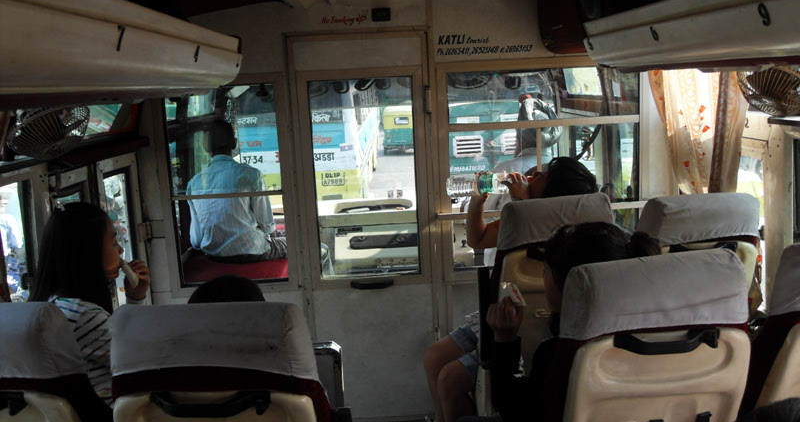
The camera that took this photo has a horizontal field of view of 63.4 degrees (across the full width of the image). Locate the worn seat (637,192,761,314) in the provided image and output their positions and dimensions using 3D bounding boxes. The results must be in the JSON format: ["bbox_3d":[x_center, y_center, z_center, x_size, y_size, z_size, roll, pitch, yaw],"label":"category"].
[{"bbox_3d":[1.014,0.388,2.518,0.450,1.040,0.600,-3,11,-2],"label":"worn seat"}]

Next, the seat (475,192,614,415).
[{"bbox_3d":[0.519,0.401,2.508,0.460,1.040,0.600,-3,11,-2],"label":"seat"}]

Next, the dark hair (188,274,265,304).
[{"bbox_3d":[-0.402,0.227,1.505,0.180,0.190,0.210,-3,11,-2],"label":"dark hair"}]

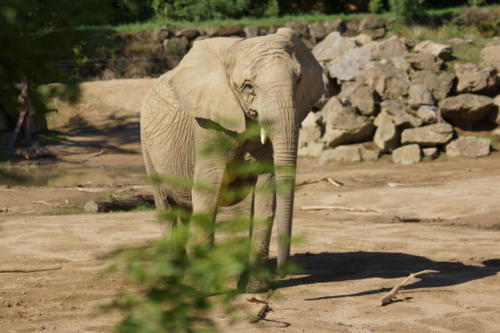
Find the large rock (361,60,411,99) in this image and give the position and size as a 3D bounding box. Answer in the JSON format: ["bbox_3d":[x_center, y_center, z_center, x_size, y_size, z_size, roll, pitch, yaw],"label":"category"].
[{"bbox_3d":[2.281,-1.465,36.700,0.840,0.620,0.650,0,6,0],"label":"large rock"}]

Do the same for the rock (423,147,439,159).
[{"bbox_3d":[3.337,-0.259,40.300,0.300,0.230,0.260,0,4,0],"label":"rock"}]

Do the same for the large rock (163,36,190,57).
[{"bbox_3d":[-1.418,-2.285,41.500,0.500,0.380,0.420,0,6,0],"label":"large rock"}]

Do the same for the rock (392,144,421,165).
[{"bbox_3d":[2.470,-0.189,34.400,0.430,0.310,0.360,0,6,0],"label":"rock"}]

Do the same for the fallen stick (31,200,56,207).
[{"bbox_3d":[-2.715,0.489,28.800,0.420,0.050,0.100,4,7,38],"label":"fallen stick"}]

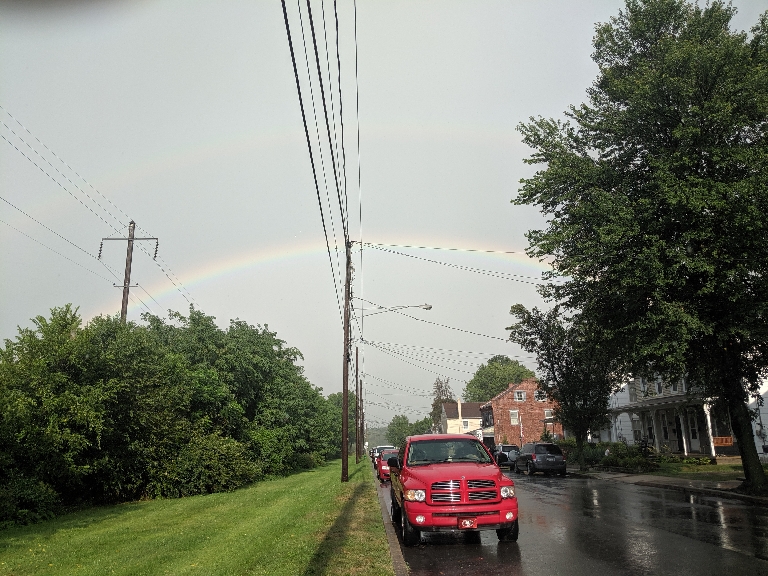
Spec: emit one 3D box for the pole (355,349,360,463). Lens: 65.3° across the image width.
[{"bbox_3d":[-2.735,12.065,61.937,0.320,11.750,0.320,0,-15,-2],"label":"pole"}]

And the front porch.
[{"bbox_3d":[15.852,7.551,32.590,2.300,3.200,11.600,0,-15,-2],"label":"front porch"}]

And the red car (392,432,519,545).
[{"bbox_3d":[1.239,4.054,12.567,2.040,1.920,5.750,0,-15,-2],"label":"red car"}]

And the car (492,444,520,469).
[{"bbox_3d":[9.132,12.567,44.524,1.800,1.720,4.500,0,-15,-2],"label":"car"}]

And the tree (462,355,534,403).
[{"bbox_3d":[18.045,19.596,98.811,12.500,16.000,12.500,0,-15,-2],"label":"tree"}]

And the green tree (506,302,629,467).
[{"bbox_3d":[11.272,6.393,38.470,7.400,10.200,7.400,0,-15,-2],"label":"green tree"}]

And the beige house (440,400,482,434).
[{"bbox_3d":[14.866,25.098,106.052,8.500,9.200,9.000,0,-15,-2],"label":"beige house"}]

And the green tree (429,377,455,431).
[{"bbox_3d":[11.849,27.391,127.621,6.000,16.000,6.000,0,-15,-2],"label":"green tree"}]

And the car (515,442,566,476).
[{"bbox_3d":[9.455,10.373,36.421,1.900,1.800,4.750,0,-15,-2],"label":"car"}]

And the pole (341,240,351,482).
[{"bbox_3d":[-1.876,3.321,29.299,0.320,11.750,0.320,0,-15,-2],"label":"pole"}]

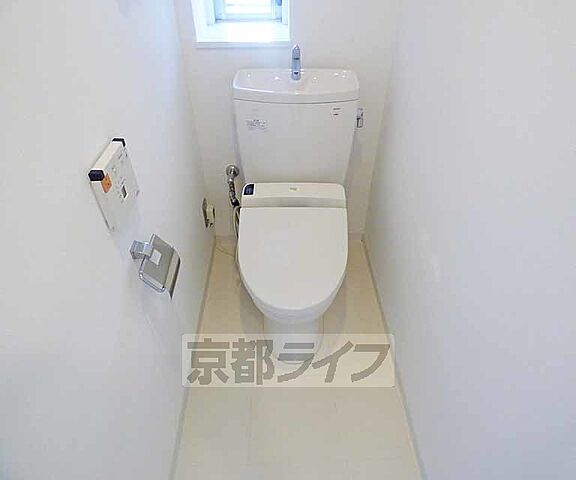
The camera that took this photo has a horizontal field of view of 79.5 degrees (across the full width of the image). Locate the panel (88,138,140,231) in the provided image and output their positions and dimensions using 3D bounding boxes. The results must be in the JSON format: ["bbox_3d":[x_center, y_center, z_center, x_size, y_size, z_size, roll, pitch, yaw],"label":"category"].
[{"bbox_3d":[-0.370,-0.120,0.760,0.030,0.136,0.138,0,41,-1],"label":"panel"}]

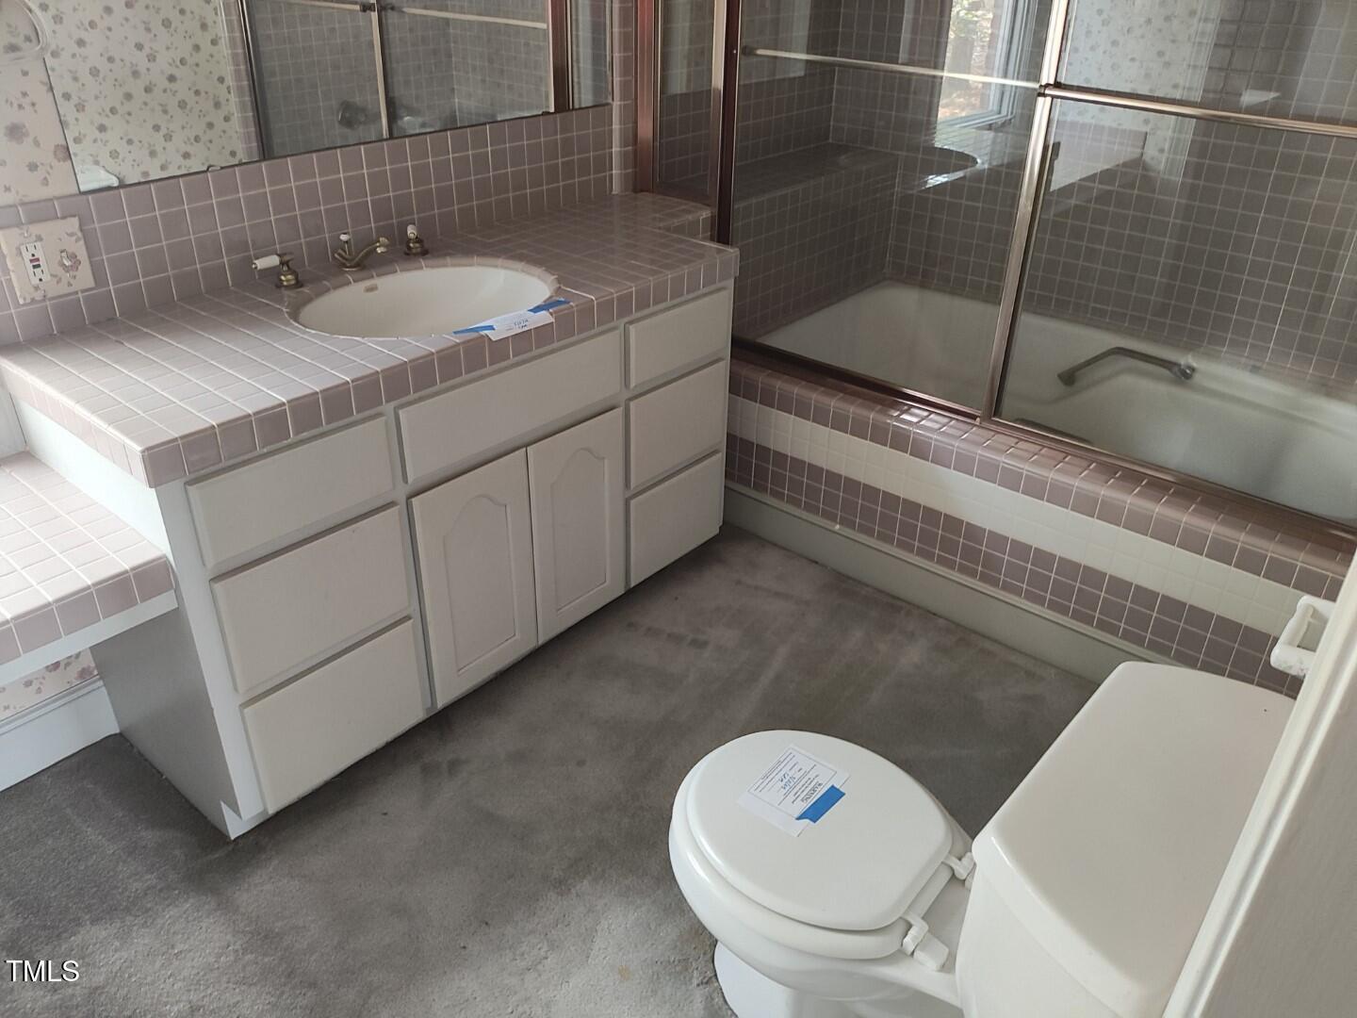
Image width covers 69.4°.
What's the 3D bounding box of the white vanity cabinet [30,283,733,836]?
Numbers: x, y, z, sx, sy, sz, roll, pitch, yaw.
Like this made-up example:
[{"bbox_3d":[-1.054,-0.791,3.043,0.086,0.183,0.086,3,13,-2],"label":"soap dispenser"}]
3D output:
[{"bbox_3d":[-0.529,-0.042,2.203,0.582,0.789,1.381,24,37,33],"label":"white vanity cabinet"}]

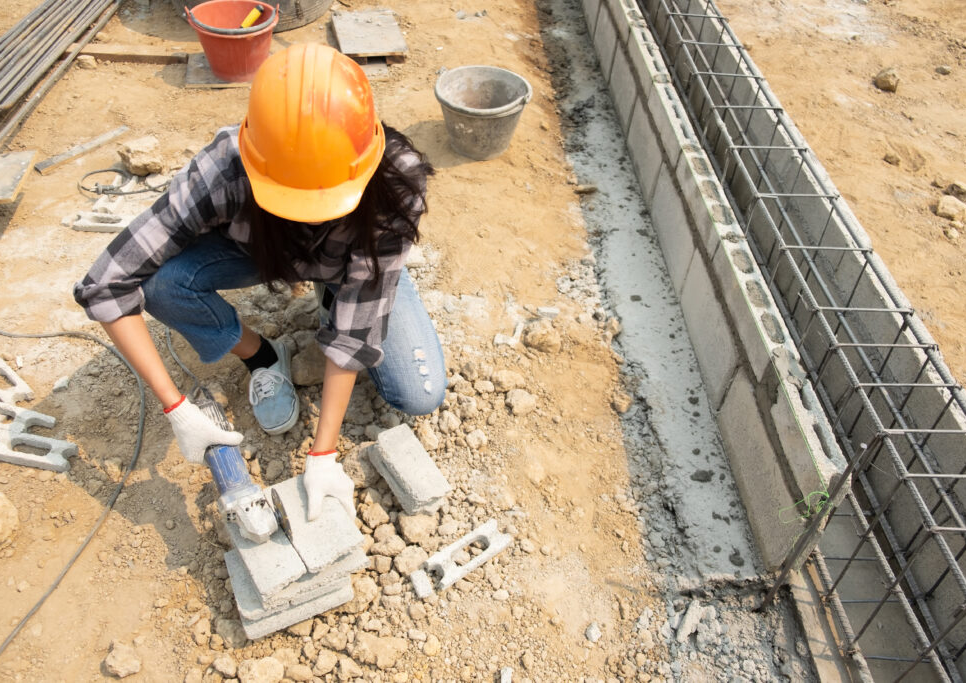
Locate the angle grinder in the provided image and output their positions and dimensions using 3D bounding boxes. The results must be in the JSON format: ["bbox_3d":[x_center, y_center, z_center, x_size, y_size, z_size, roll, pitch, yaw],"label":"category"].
[{"bbox_3d":[-0.405,0.203,1.276,0.100,0.102,0.268,-21,67,-25],"label":"angle grinder"}]

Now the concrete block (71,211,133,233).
[{"bbox_3d":[-1.044,-0.333,2.160,0.180,0.025,0.060,5,44,0],"label":"concrete block"}]

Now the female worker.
[{"bbox_3d":[-0.378,-0.153,1.487,0.640,0.790,0.930,5,44,0],"label":"female worker"}]

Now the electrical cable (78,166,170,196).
[{"bbox_3d":[-1.065,-0.488,2.303,0.270,0.045,0.135,5,44,0],"label":"electrical cable"}]

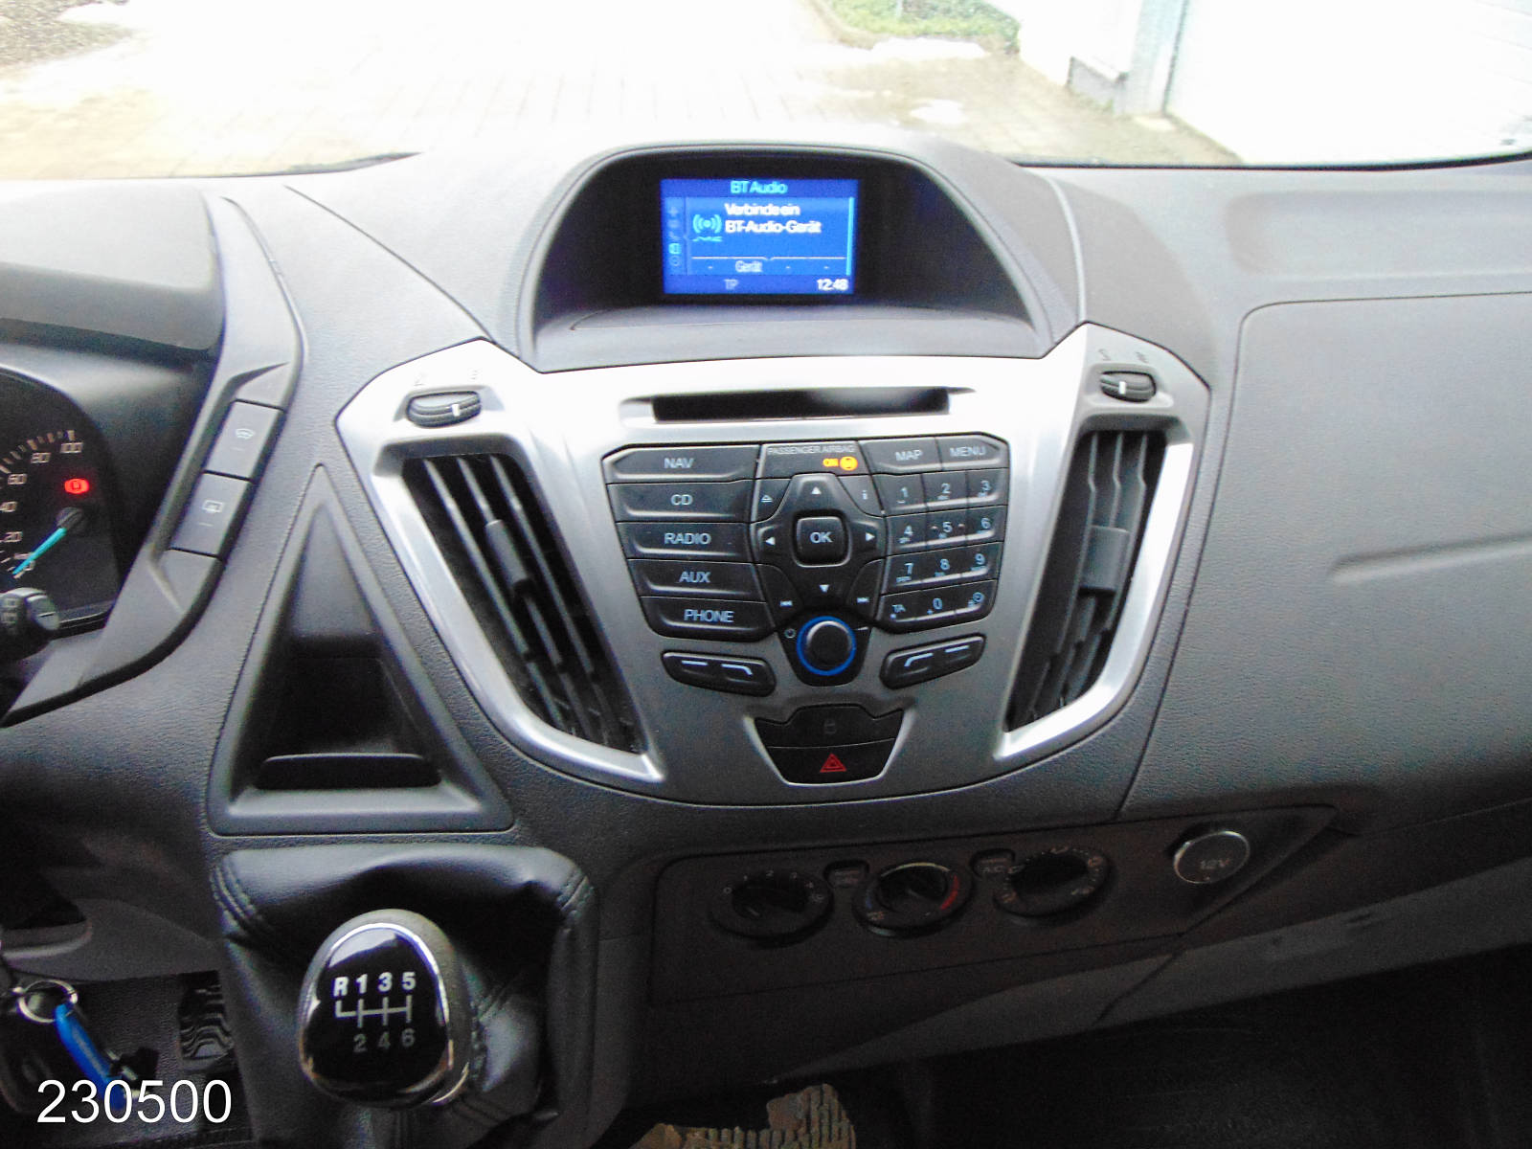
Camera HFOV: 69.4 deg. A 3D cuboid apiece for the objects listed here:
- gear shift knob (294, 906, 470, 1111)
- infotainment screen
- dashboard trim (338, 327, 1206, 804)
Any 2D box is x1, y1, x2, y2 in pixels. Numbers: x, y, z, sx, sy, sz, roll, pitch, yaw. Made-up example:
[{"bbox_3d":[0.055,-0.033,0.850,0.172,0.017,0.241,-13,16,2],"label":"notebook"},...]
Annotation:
[{"bbox_3d":[-0.142,0.164,0.415,0.056,0.070,0.056,-3,47,-7],"label":"gear shift knob"},{"bbox_3d":[-0.004,-0.188,0.615,0.109,0.064,0.015,-3,20,-7],"label":"infotainment screen"},{"bbox_3d":[0.009,-0.006,0.518,0.405,0.218,0.060,-3,6,-7],"label":"dashboard trim"}]

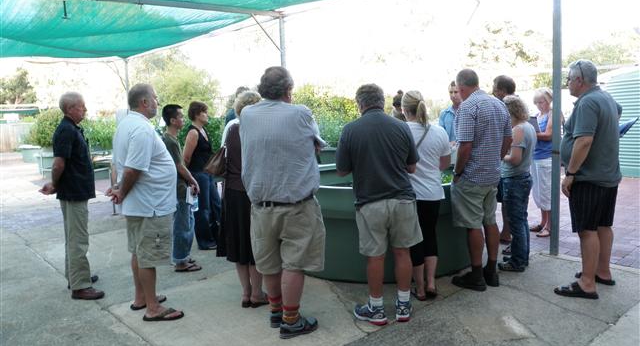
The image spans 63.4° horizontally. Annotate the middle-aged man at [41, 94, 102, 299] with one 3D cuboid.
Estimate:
[{"bbox_3d":[-2.138,0.203,4.454,0.540,1.750,0.500,-4,7,-15],"label":"middle-aged man"}]

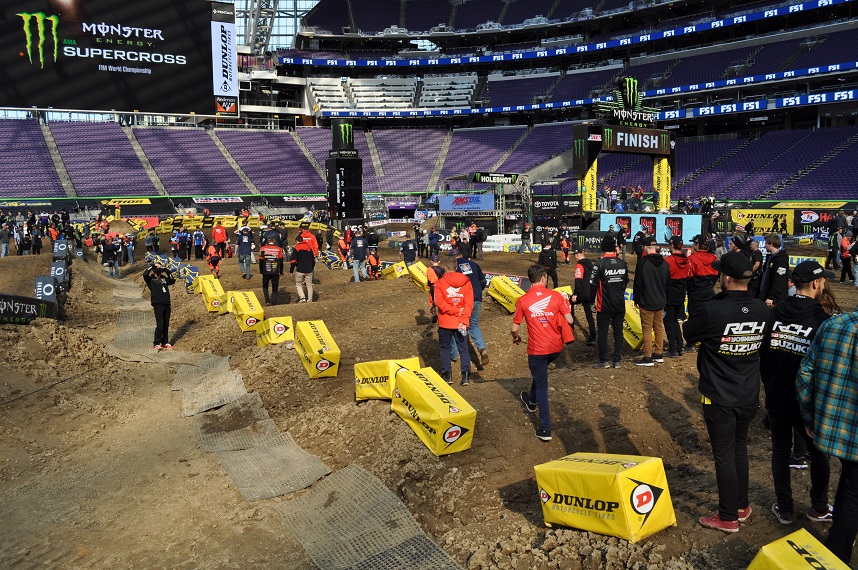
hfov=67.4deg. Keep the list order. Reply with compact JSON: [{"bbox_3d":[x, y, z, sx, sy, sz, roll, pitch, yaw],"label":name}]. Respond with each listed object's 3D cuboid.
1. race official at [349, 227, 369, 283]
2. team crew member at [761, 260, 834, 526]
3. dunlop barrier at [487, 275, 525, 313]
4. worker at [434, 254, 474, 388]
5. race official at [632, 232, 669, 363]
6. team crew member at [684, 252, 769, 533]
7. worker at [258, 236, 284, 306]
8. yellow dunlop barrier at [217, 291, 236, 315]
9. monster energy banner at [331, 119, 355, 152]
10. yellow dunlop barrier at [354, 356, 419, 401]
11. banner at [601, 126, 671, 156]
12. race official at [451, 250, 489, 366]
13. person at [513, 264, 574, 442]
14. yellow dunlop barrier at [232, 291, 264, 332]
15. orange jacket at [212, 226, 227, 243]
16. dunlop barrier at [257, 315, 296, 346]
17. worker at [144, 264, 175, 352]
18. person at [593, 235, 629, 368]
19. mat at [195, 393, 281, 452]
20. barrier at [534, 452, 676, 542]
[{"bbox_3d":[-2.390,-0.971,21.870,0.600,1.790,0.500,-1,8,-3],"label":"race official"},{"bbox_3d":[2.478,0.731,4.323,0.500,1.780,0.370,4,7,38],"label":"team crew member"},{"bbox_3d":[1.957,0.210,15.930,0.425,0.430,0.885,-15,39,-35],"label":"dunlop barrier"},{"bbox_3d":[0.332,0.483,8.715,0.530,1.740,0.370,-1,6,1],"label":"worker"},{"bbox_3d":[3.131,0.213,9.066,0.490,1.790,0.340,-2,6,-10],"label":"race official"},{"bbox_3d":[1.927,0.689,4.164,0.530,1.800,0.380,-1,6,2],"label":"team crew member"},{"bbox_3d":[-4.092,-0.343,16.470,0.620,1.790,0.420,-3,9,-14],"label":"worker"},{"bbox_3d":[-4.544,0.439,14.920,0.425,0.430,0.885,1,-7,-30],"label":"yellow dunlop barrier"},{"bbox_3d":[-6.459,-11.164,48.000,1.200,2.350,1.200,-4,7,-34],"label":"monster energy banner"},{"bbox_3d":[-0.508,1.150,7.809,0.413,0.432,0.883,0,-9,-34],"label":"yellow dunlop barrier"},{"bbox_3d":[14.985,-10.444,46.572,7.780,1.720,0.400,-7,10,-34],"label":"banner"},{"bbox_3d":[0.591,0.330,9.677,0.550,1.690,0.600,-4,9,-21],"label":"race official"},{"bbox_3d":[1.143,0.680,6.385,0.580,1.760,0.500,1,6,12],"label":"person"},{"bbox_3d":[-3.729,0.548,13.265,0.413,0.432,0.883,-5,29,-29],"label":"yellow dunlop barrier"},{"bbox_3d":[-9.866,-2.380,30.300,0.650,0.780,0.360,-2,6,-13],"label":"orange jacket"},{"bbox_3d":[-2.860,0.894,11.949,0.425,0.430,0.885,-4,-8,-31],"label":"dunlop barrier"},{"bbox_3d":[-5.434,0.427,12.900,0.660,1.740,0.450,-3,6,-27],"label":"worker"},{"bbox_3d":[2.469,0.228,8.668,0.500,1.800,0.380,-1,6,-3],"label":"person"},{"bbox_3d":[-2.567,1.772,8.481,0.903,0.100,1.741,-11,11,-23],"label":"mat"},{"bbox_3d":[1.225,1.484,4.575,0.413,0.432,0.883,-8,-7,-29],"label":"barrier"}]

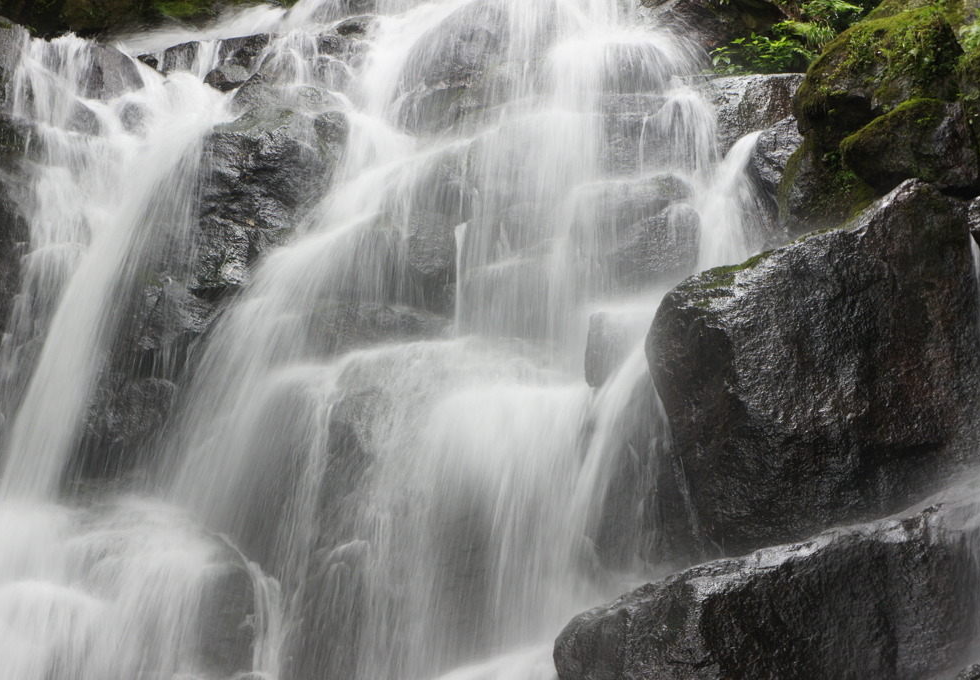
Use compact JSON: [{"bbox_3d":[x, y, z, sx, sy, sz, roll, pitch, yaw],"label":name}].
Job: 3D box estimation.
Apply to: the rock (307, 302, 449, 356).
[{"bbox_3d":[-0.584,-0.055,12.100,0.720,0.280,0.420,0,2,0],"label":"rock"}]

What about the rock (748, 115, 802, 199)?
[{"bbox_3d":[1.593,-1.024,13.000,0.300,0.450,0.340,0,2,0],"label":"rock"}]

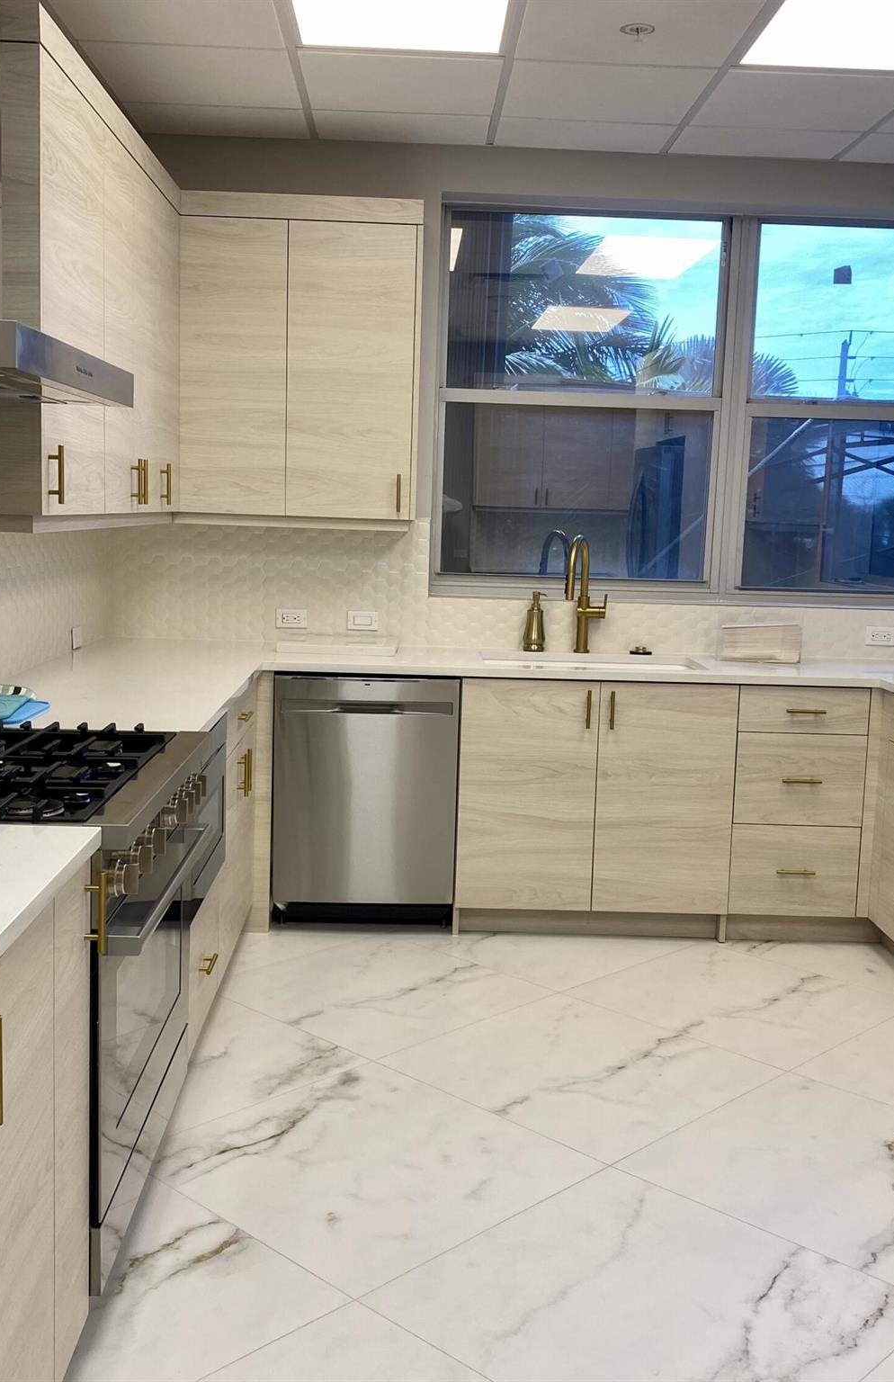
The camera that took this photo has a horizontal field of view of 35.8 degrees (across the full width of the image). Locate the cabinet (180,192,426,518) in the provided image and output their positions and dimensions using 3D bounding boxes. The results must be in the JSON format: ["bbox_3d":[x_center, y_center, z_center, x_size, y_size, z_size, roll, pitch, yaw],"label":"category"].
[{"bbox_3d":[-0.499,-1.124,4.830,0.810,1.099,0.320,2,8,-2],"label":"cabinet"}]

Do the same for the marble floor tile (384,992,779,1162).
[{"bbox_3d":[0.343,0.967,3.542,0.753,0.010,0.753,9,10,43],"label":"marble floor tile"}]

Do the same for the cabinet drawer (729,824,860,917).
[{"bbox_3d":[1.151,0.568,4.811,0.428,0.309,0.460,1,7,-1],"label":"cabinet drawer"}]

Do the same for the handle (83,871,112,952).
[{"bbox_3d":[-0.549,0.346,2.162,0.036,0.129,0.012,2,8,-2],"label":"handle"}]

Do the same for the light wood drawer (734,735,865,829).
[{"bbox_3d":[1.178,0.264,4.887,0.436,0.314,0.530,2,8,-2],"label":"light wood drawer"}]

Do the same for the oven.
[{"bbox_3d":[-0.856,0.572,2.701,0.685,0.865,0.925,1,7,-1],"label":"oven"}]

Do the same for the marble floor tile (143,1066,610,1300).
[{"bbox_3d":[-0.177,1.022,3.003,0.753,0.010,0.753,9,10,43],"label":"marble floor tile"}]

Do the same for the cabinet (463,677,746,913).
[{"bbox_3d":[0.497,0.319,4.907,0.921,0.778,0.600,2,8,-2],"label":"cabinet"}]

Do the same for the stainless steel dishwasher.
[{"bbox_3d":[-0.273,0.345,4.820,0.605,0.860,0.600,1,7,-1],"label":"stainless steel dishwasher"}]

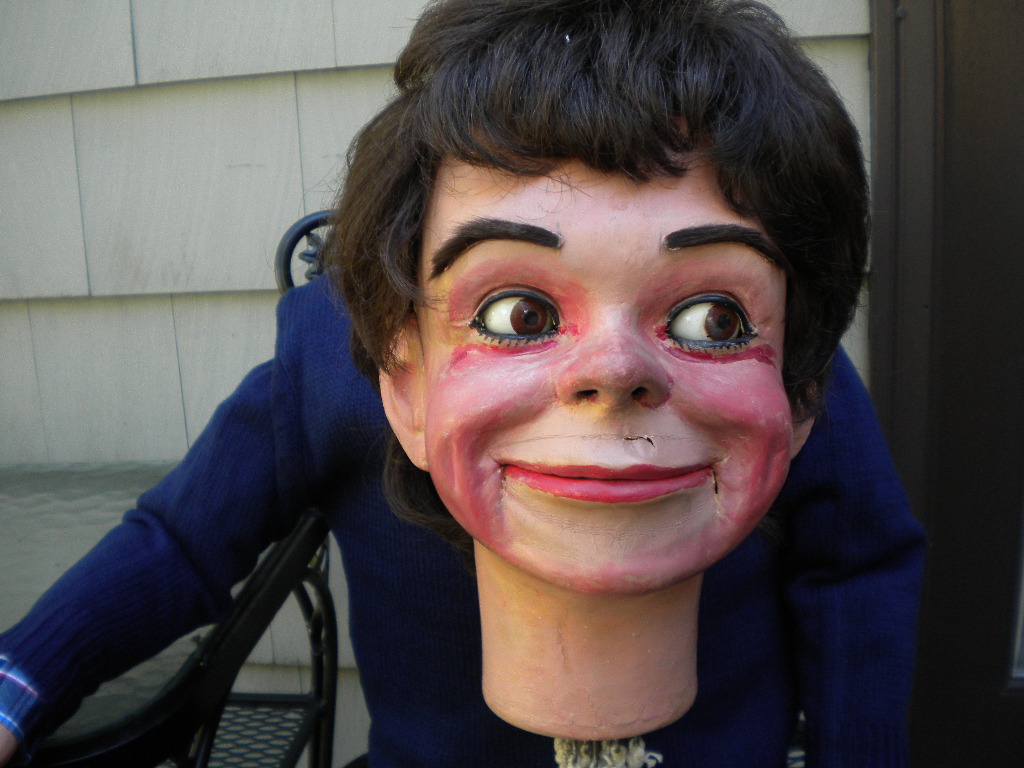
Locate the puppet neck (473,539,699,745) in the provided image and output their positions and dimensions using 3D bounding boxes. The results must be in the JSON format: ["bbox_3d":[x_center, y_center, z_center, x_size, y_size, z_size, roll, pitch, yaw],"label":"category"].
[{"bbox_3d":[0.029,0.082,0.383,0.084,0.066,0.082,-1,10,-3],"label":"puppet neck"}]

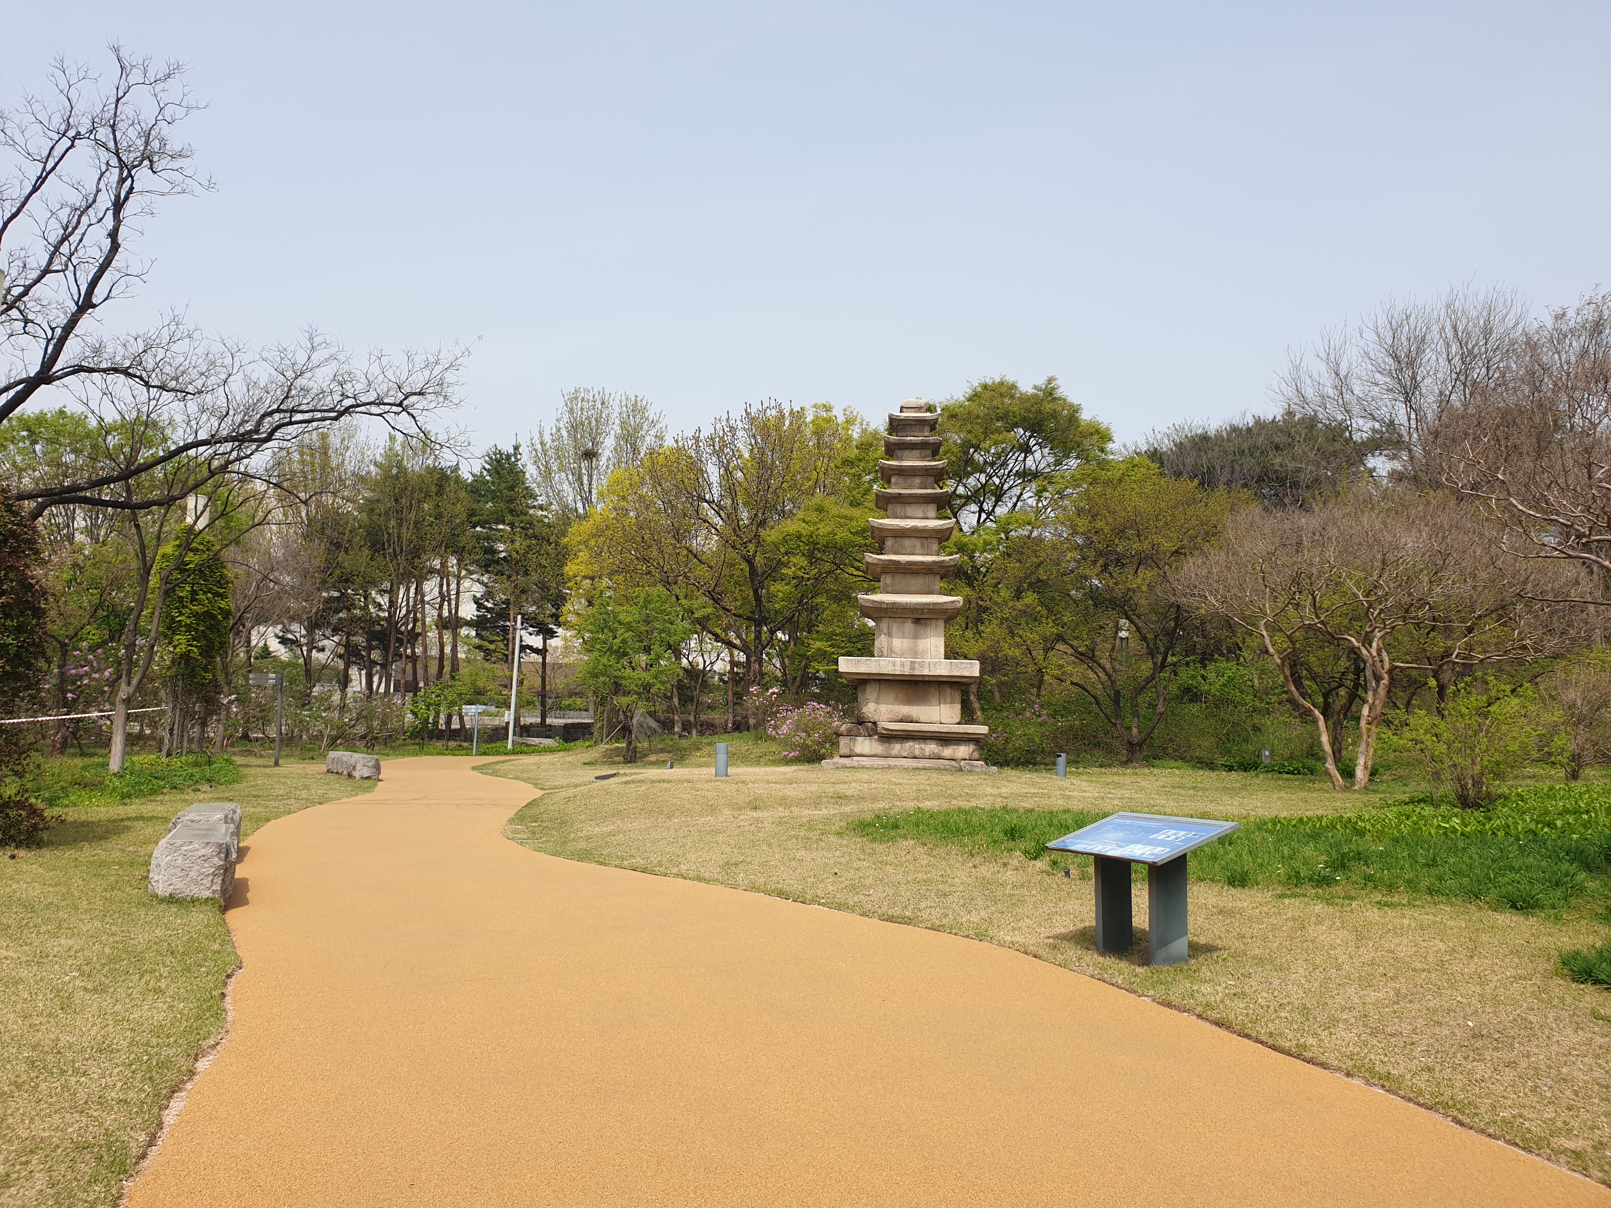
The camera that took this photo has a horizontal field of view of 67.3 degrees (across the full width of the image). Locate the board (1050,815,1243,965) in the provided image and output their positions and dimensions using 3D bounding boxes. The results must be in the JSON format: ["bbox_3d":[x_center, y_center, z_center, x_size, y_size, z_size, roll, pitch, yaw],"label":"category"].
[{"bbox_3d":[2.133,1.817,7.753,0.679,0.892,1.056,4,-6,-27],"label":"board"}]

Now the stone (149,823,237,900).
[{"bbox_3d":[-5.040,2.131,10.062,0.620,0.450,1.500,3,-6,-23],"label":"stone"}]

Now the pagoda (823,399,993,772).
[{"bbox_3d":[2.125,-0.488,24.666,3.300,7.540,3.300,1,-6,4],"label":"pagoda"}]

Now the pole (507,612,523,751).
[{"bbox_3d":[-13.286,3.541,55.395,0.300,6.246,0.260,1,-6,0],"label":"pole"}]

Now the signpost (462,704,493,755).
[{"bbox_3d":[-13.219,5.091,48.714,1.243,2.067,0.300,1,-6,0],"label":"signpost"}]

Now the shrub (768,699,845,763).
[{"bbox_3d":[0.114,2.895,27.650,2.040,1.381,1.800,1,-6,0],"label":"shrub"}]

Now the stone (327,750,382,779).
[{"bbox_3d":[-9.600,3.431,25.703,1.500,0.510,0.580,-4,-8,44],"label":"stone"}]

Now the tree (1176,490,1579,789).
[{"bbox_3d":[11.383,0.671,24.066,7.500,5.955,6.900,-2,-6,25],"label":"tree"}]

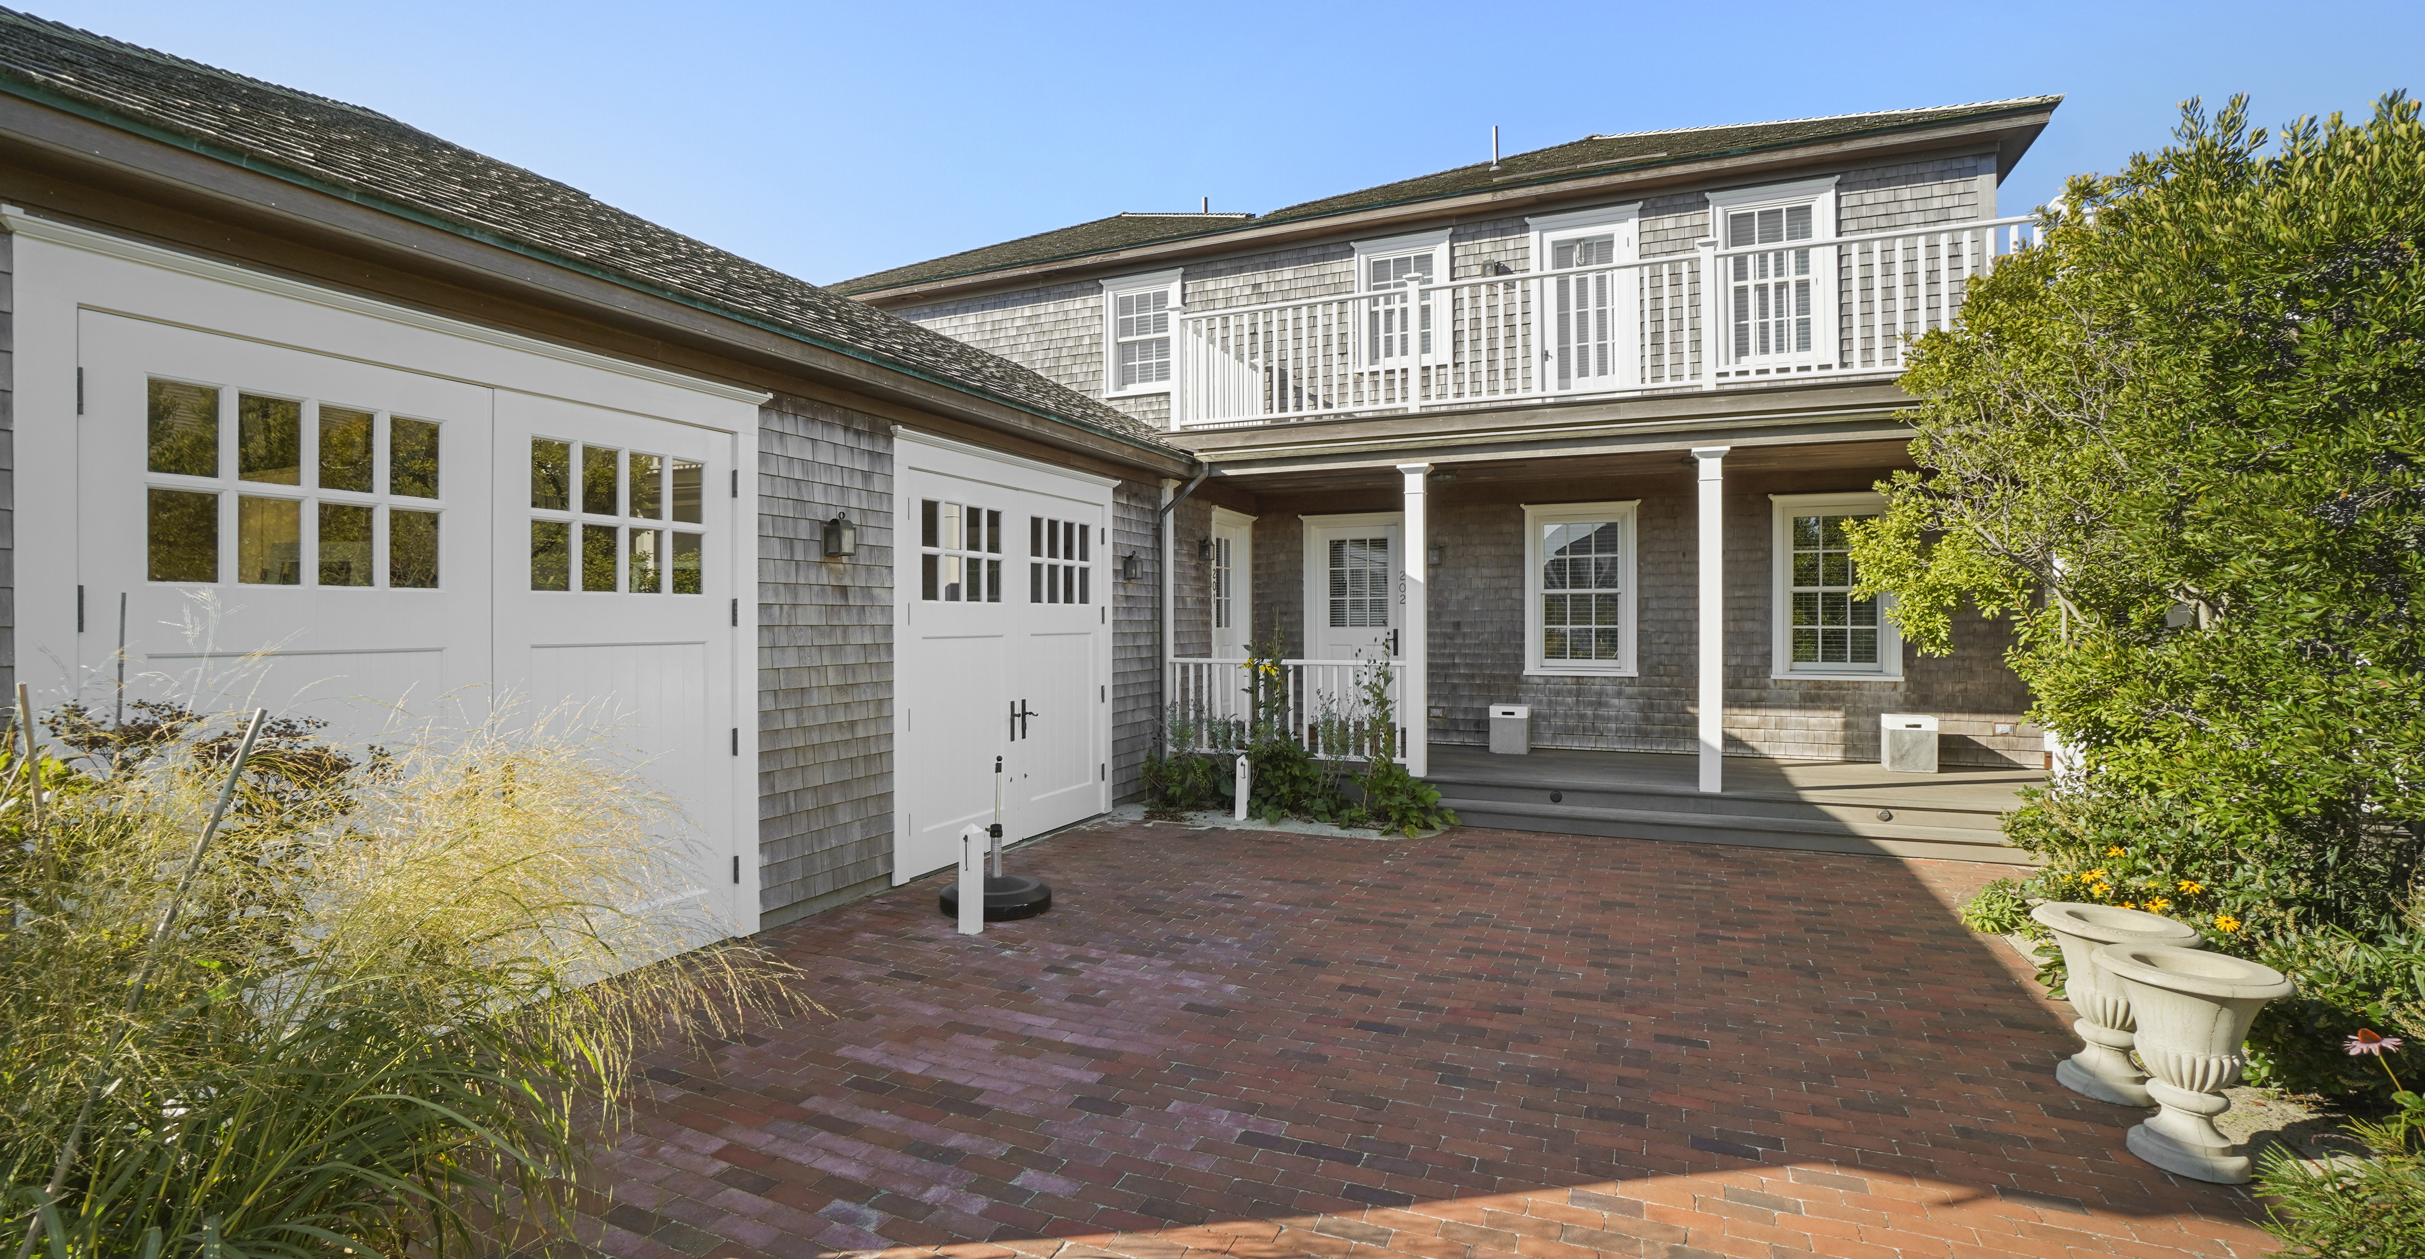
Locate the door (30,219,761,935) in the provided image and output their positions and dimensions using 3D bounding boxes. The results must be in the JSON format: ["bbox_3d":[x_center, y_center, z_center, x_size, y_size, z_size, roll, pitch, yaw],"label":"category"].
[{"bbox_3d":[-2.948,0.185,4.118,0.140,2.786,2.576,0,1,26],"label":"door"}]

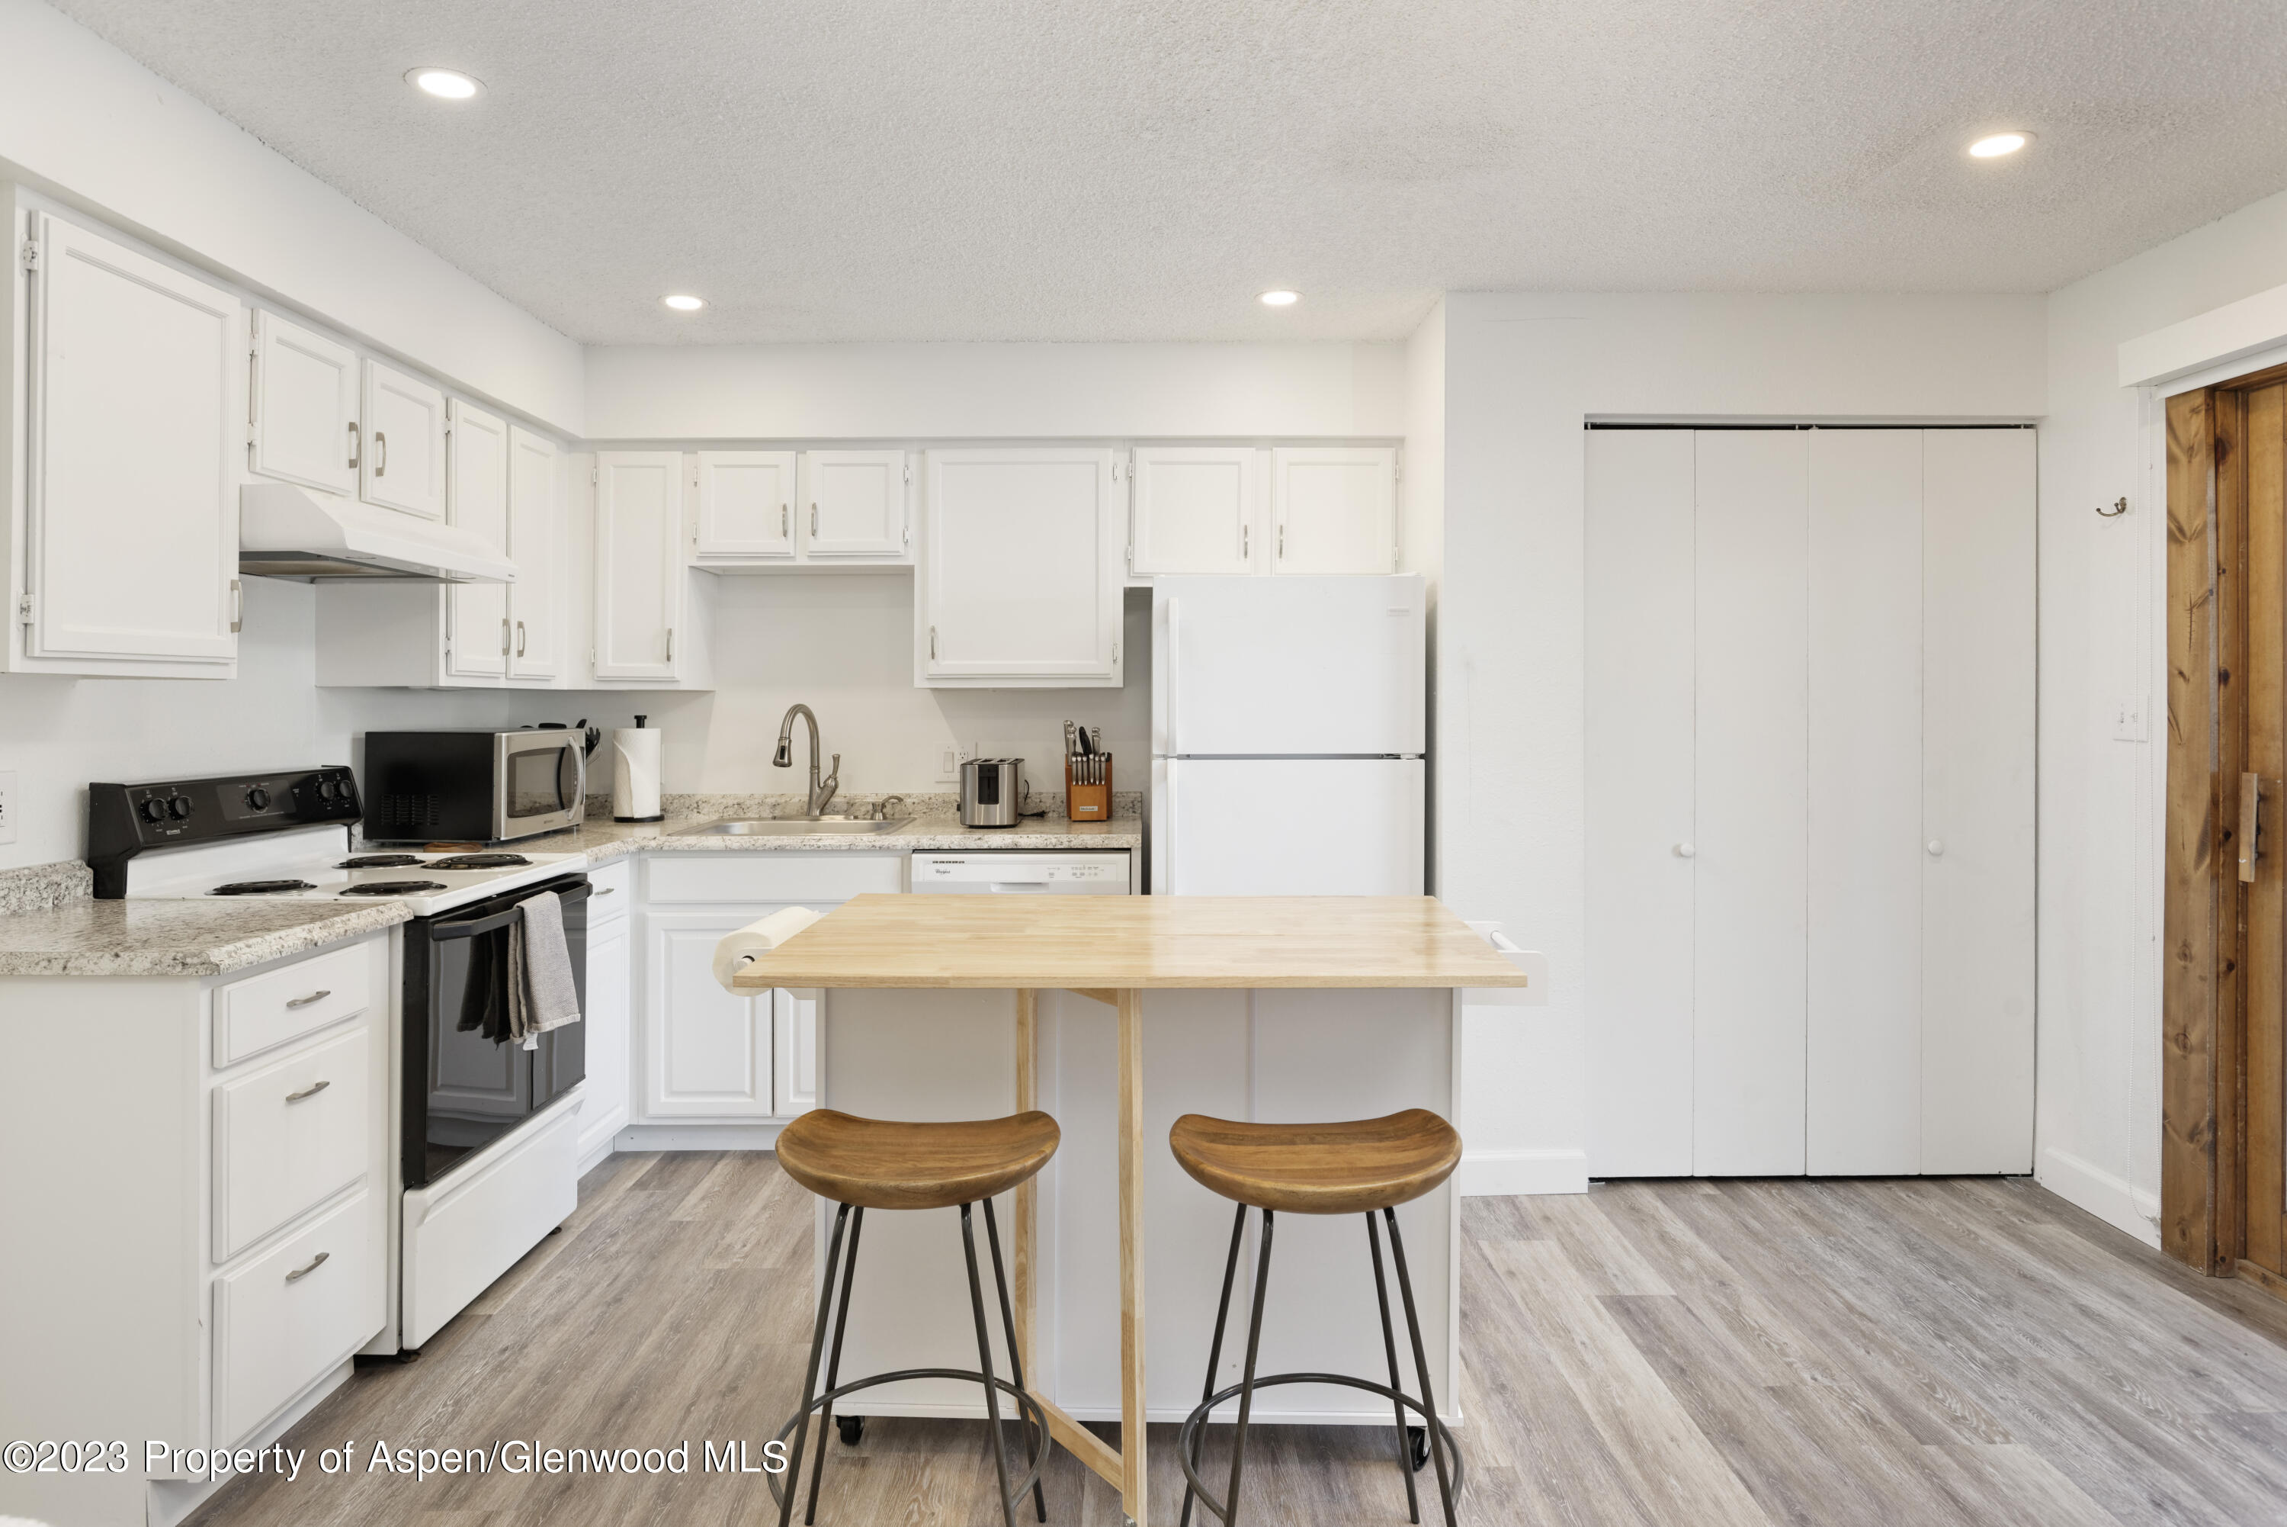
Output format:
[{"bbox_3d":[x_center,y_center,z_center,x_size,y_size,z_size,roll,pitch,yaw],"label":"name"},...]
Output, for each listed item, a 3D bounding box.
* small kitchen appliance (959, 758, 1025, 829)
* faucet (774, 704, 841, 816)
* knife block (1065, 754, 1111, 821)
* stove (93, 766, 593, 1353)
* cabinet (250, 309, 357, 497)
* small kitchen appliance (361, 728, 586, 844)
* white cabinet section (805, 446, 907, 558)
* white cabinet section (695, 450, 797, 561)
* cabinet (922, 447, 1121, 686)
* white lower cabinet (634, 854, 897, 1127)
[{"bbox_3d":[-0.460,0.090,4.210,0.175,0.190,0.265,0,1,0],"label":"small kitchen appliance"},{"bbox_3d":[-1.032,-0.003,4.300,0.130,0.365,0.260,0,1,11],"label":"faucet"},{"bbox_3d":[-0.170,0.075,4.370,0.135,0.215,0.145,0,1,0],"label":"knife block"},{"bbox_3d":[-1.738,0.596,3.170,0.690,1.140,0.765,0,1,0],"label":"stove"},{"bbox_3d":[-1.850,-0.723,2.825,0.335,0.345,0.385,0,1,0],"label":"cabinet"},{"bbox_3d":[-1.825,0.059,3.865,0.385,0.295,0.490,0,1,0],"label":"small kitchen appliance"},{"bbox_3d":[-0.864,-0.784,4.345,0.319,0.340,0.310,0,2,0],"label":"white cabinet section"},{"bbox_3d":[-1.192,-0.782,4.345,0.311,0.340,0.310,0,2,0],"label":"white cabinet section"},{"bbox_3d":[-0.375,-0.601,4.360,0.615,0.735,0.325,0,1,0],"label":"cabinet"},{"bbox_3d":[-1.054,0.623,4.190,0.750,0.770,0.580,0,1,0],"label":"white lower cabinet"}]

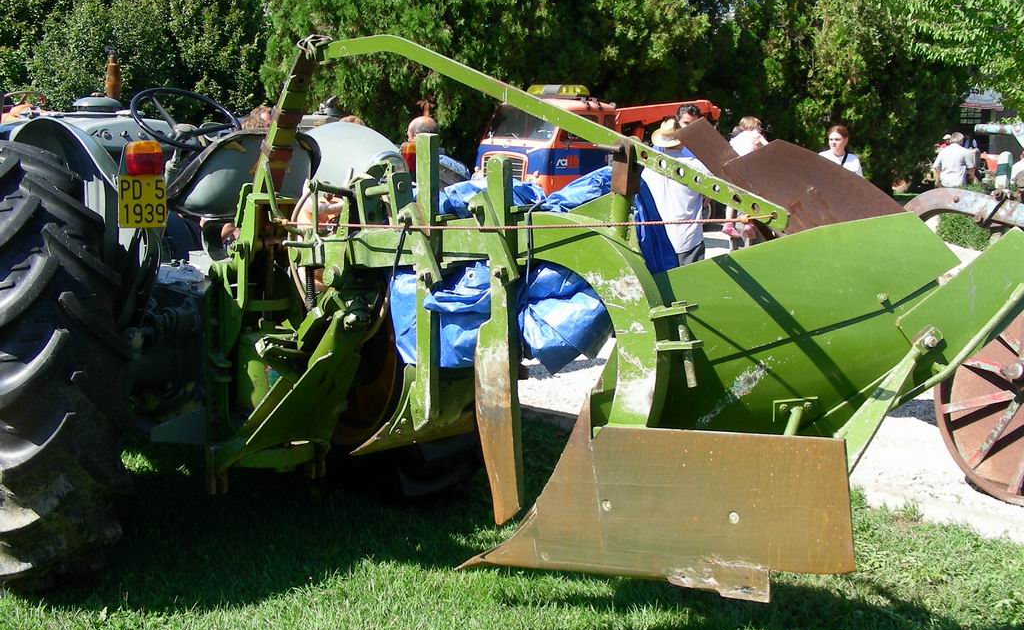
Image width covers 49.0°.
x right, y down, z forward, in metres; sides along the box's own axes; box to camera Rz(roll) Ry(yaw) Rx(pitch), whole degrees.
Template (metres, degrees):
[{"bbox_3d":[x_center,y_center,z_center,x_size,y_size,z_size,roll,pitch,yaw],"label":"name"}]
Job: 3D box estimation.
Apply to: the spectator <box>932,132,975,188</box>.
[{"bbox_3d":[6.402,-1.878,16.407,0.560,1.660,0.360,-1,9,-5],"label":"spectator"}]

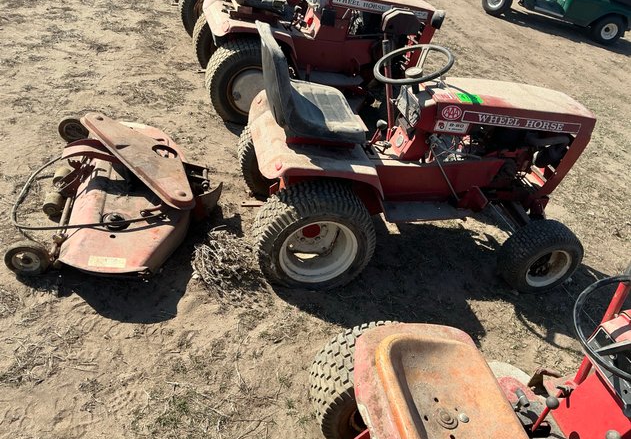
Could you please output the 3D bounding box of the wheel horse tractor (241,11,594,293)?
[{"bbox_3d":[0.482,-0.325,2.510,1.645,1.040,0.955,1,37,-15],"label":"wheel horse tractor"}]

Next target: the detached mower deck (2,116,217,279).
[{"bbox_3d":[-0.945,-0.196,2.546,0.890,0.320,1.240,1,37,-15],"label":"detached mower deck"}]

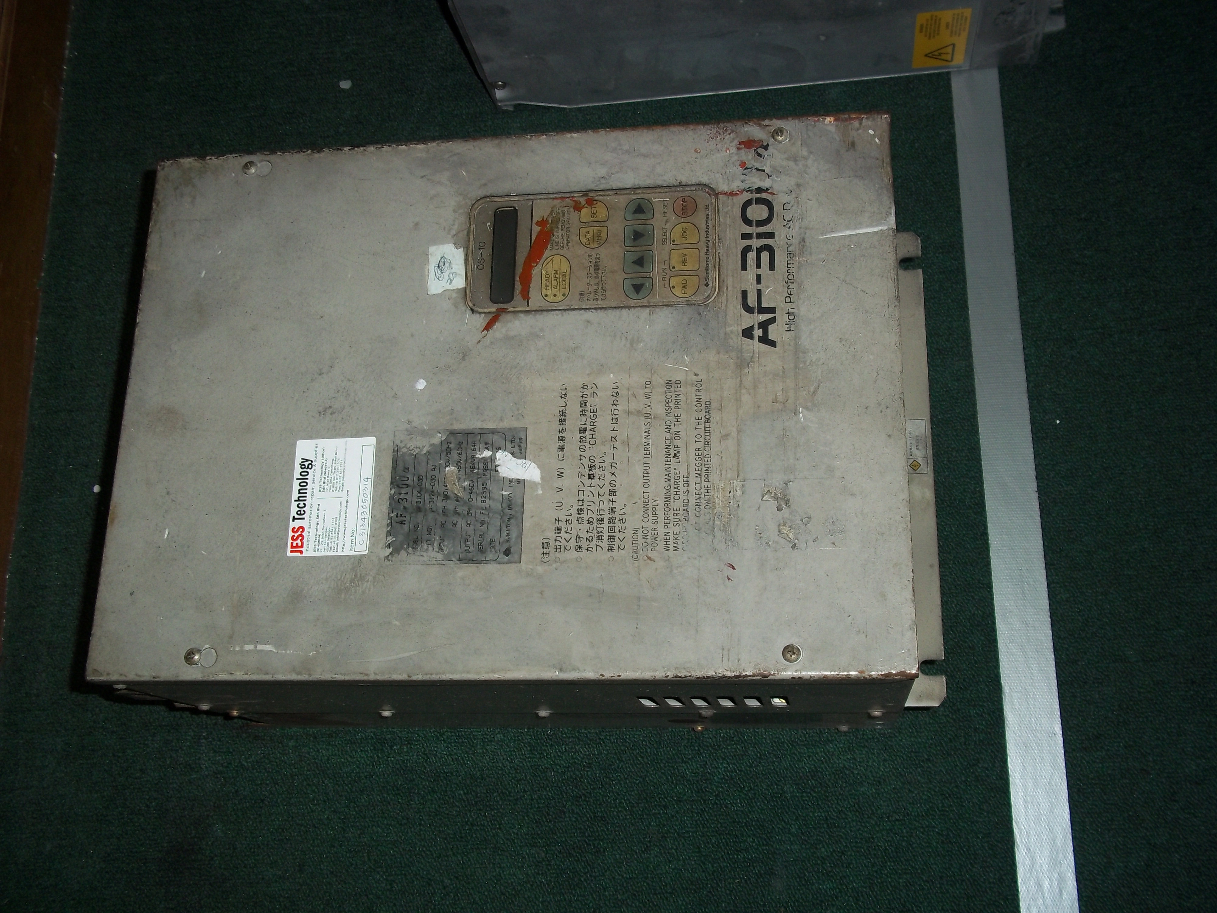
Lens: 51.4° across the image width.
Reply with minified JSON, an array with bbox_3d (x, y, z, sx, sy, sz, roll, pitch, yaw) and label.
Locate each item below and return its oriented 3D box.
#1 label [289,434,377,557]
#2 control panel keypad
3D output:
[{"bbox_3d":[-0.175,0.025,0.802,0.053,0.002,0.077,-2,72,9],"label":"label"},{"bbox_3d":[-0.011,-0.135,0.828,0.165,0.012,0.088,-2,72,9],"label":"control panel keypad"}]

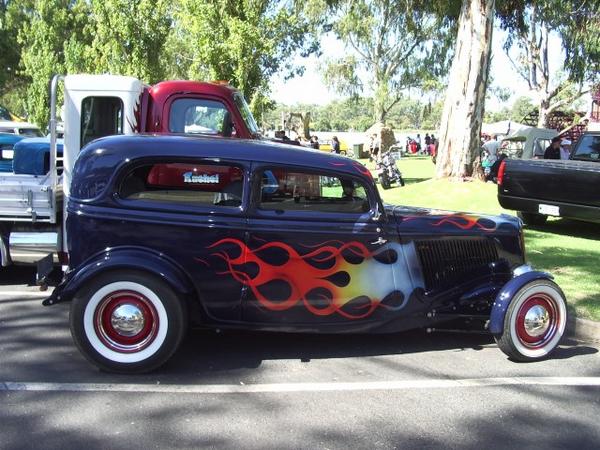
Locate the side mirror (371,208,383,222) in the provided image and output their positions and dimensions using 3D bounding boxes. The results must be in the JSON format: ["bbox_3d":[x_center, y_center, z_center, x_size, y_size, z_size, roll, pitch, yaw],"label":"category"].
[{"bbox_3d":[0.524,-0.072,4.510,0.060,0.110,0.100,-1,9,-9],"label":"side mirror"}]

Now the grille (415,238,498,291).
[{"bbox_3d":[1.164,0.282,4.884,0.660,0.390,0.080,-2,9,-14],"label":"grille"}]

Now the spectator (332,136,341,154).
[{"bbox_3d":[2.252,-4.655,40.764,0.360,1.630,0.480,1,9,6],"label":"spectator"}]

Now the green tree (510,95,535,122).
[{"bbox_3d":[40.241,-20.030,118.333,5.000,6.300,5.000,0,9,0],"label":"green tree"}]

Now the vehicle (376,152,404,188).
[{"bbox_3d":[2.400,-1.531,17.064,0.720,1.130,2.000,4,10,25],"label":"vehicle"}]

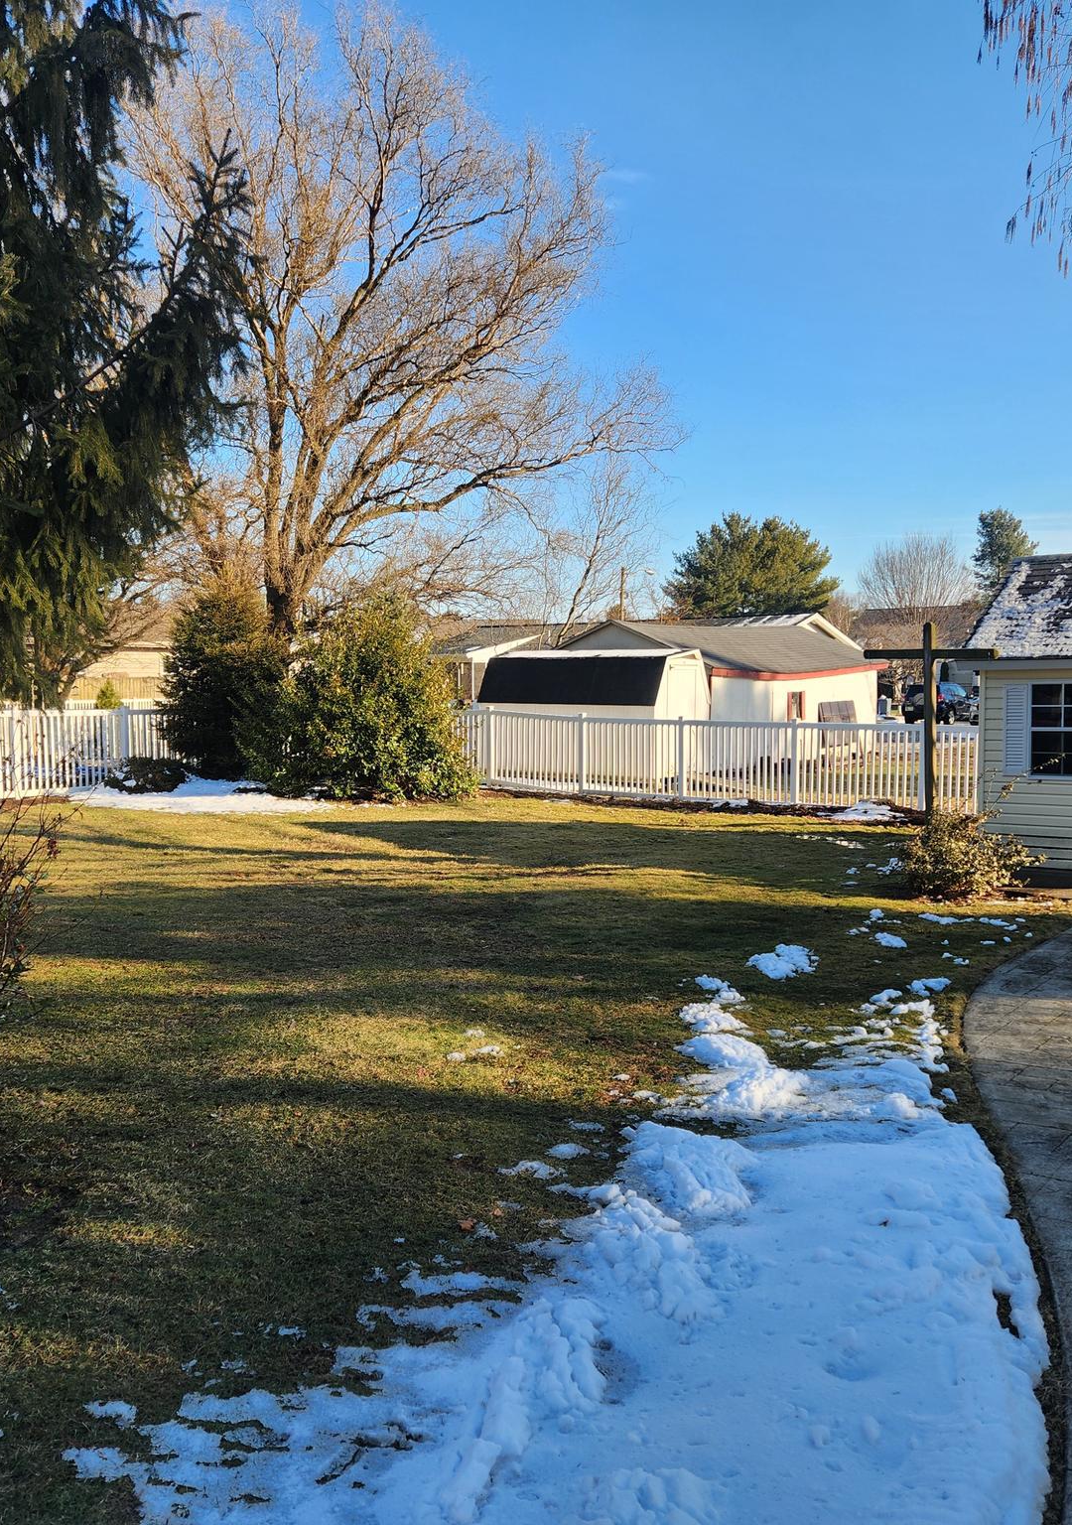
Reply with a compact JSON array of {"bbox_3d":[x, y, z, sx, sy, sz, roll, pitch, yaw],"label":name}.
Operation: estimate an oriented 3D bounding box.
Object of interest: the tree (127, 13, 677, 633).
[{"bbox_3d":[-3.100,-8.463,30.645,12.800,17.100,12.200,0,3,0],"label":"tree"}]

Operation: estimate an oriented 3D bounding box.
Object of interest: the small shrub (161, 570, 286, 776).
[{"bbox_3d":[-4.827,-1.358,21.000,2.050,3.300,2.000,0,2,-13],"label":"small shrub"}]

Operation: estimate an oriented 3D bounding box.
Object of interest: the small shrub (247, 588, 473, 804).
[{"bbox_3d":[-2.850,-1.079,21.773,3.750,3.280,3.400,0,3,0],"label":"small shrub"}]

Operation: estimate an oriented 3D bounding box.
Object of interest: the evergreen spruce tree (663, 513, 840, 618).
[{"bbox_3d":[9.309,-6.274,58.000,7.600,8.800,7.400,1,2,9],"label":"evergreen spruce tree"}]

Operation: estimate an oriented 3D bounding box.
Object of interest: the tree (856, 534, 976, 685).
[{"bbox_3d":[18.867,-6.893,67.000,6.200,9.000,6.200,1,2,16],"label":"tree"}]

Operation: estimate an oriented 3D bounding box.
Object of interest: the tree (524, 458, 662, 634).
[{"bbox_3d":[1.450,-3.757,33.363,3.500,7.450,3.400,0,3,0],"label":"tree"}]

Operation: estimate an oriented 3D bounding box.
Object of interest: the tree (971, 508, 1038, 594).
[{"bbox_3d":[24.300,-7.552,69.727,4.000,11.100,4.000,0,3,0],"label":"tree"}]

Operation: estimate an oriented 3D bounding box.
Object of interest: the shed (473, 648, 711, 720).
[{"bbox_3d":[1.122,-0.954,26.000,3.900,2.400,2.200,2,3,34],"label":"shed"}]

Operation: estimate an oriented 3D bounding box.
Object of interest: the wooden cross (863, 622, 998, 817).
[{"bbox_3d":[3.540,-0.065,12.110,1.200,2.380,0.120,2,3,38],"label":"wooden cross"}]

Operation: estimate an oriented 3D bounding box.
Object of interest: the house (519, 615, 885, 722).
[{"bbox_3d":[5.400,-2.430,40.431,8.500,4.150,10.000,3,4,44],"label":"house"}]

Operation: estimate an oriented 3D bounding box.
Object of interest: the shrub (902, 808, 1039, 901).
[{"bbox_3d":[3.691,0.777,11.500,1.100,0.780,1.050,1,3,18],"label":"shrub"}]

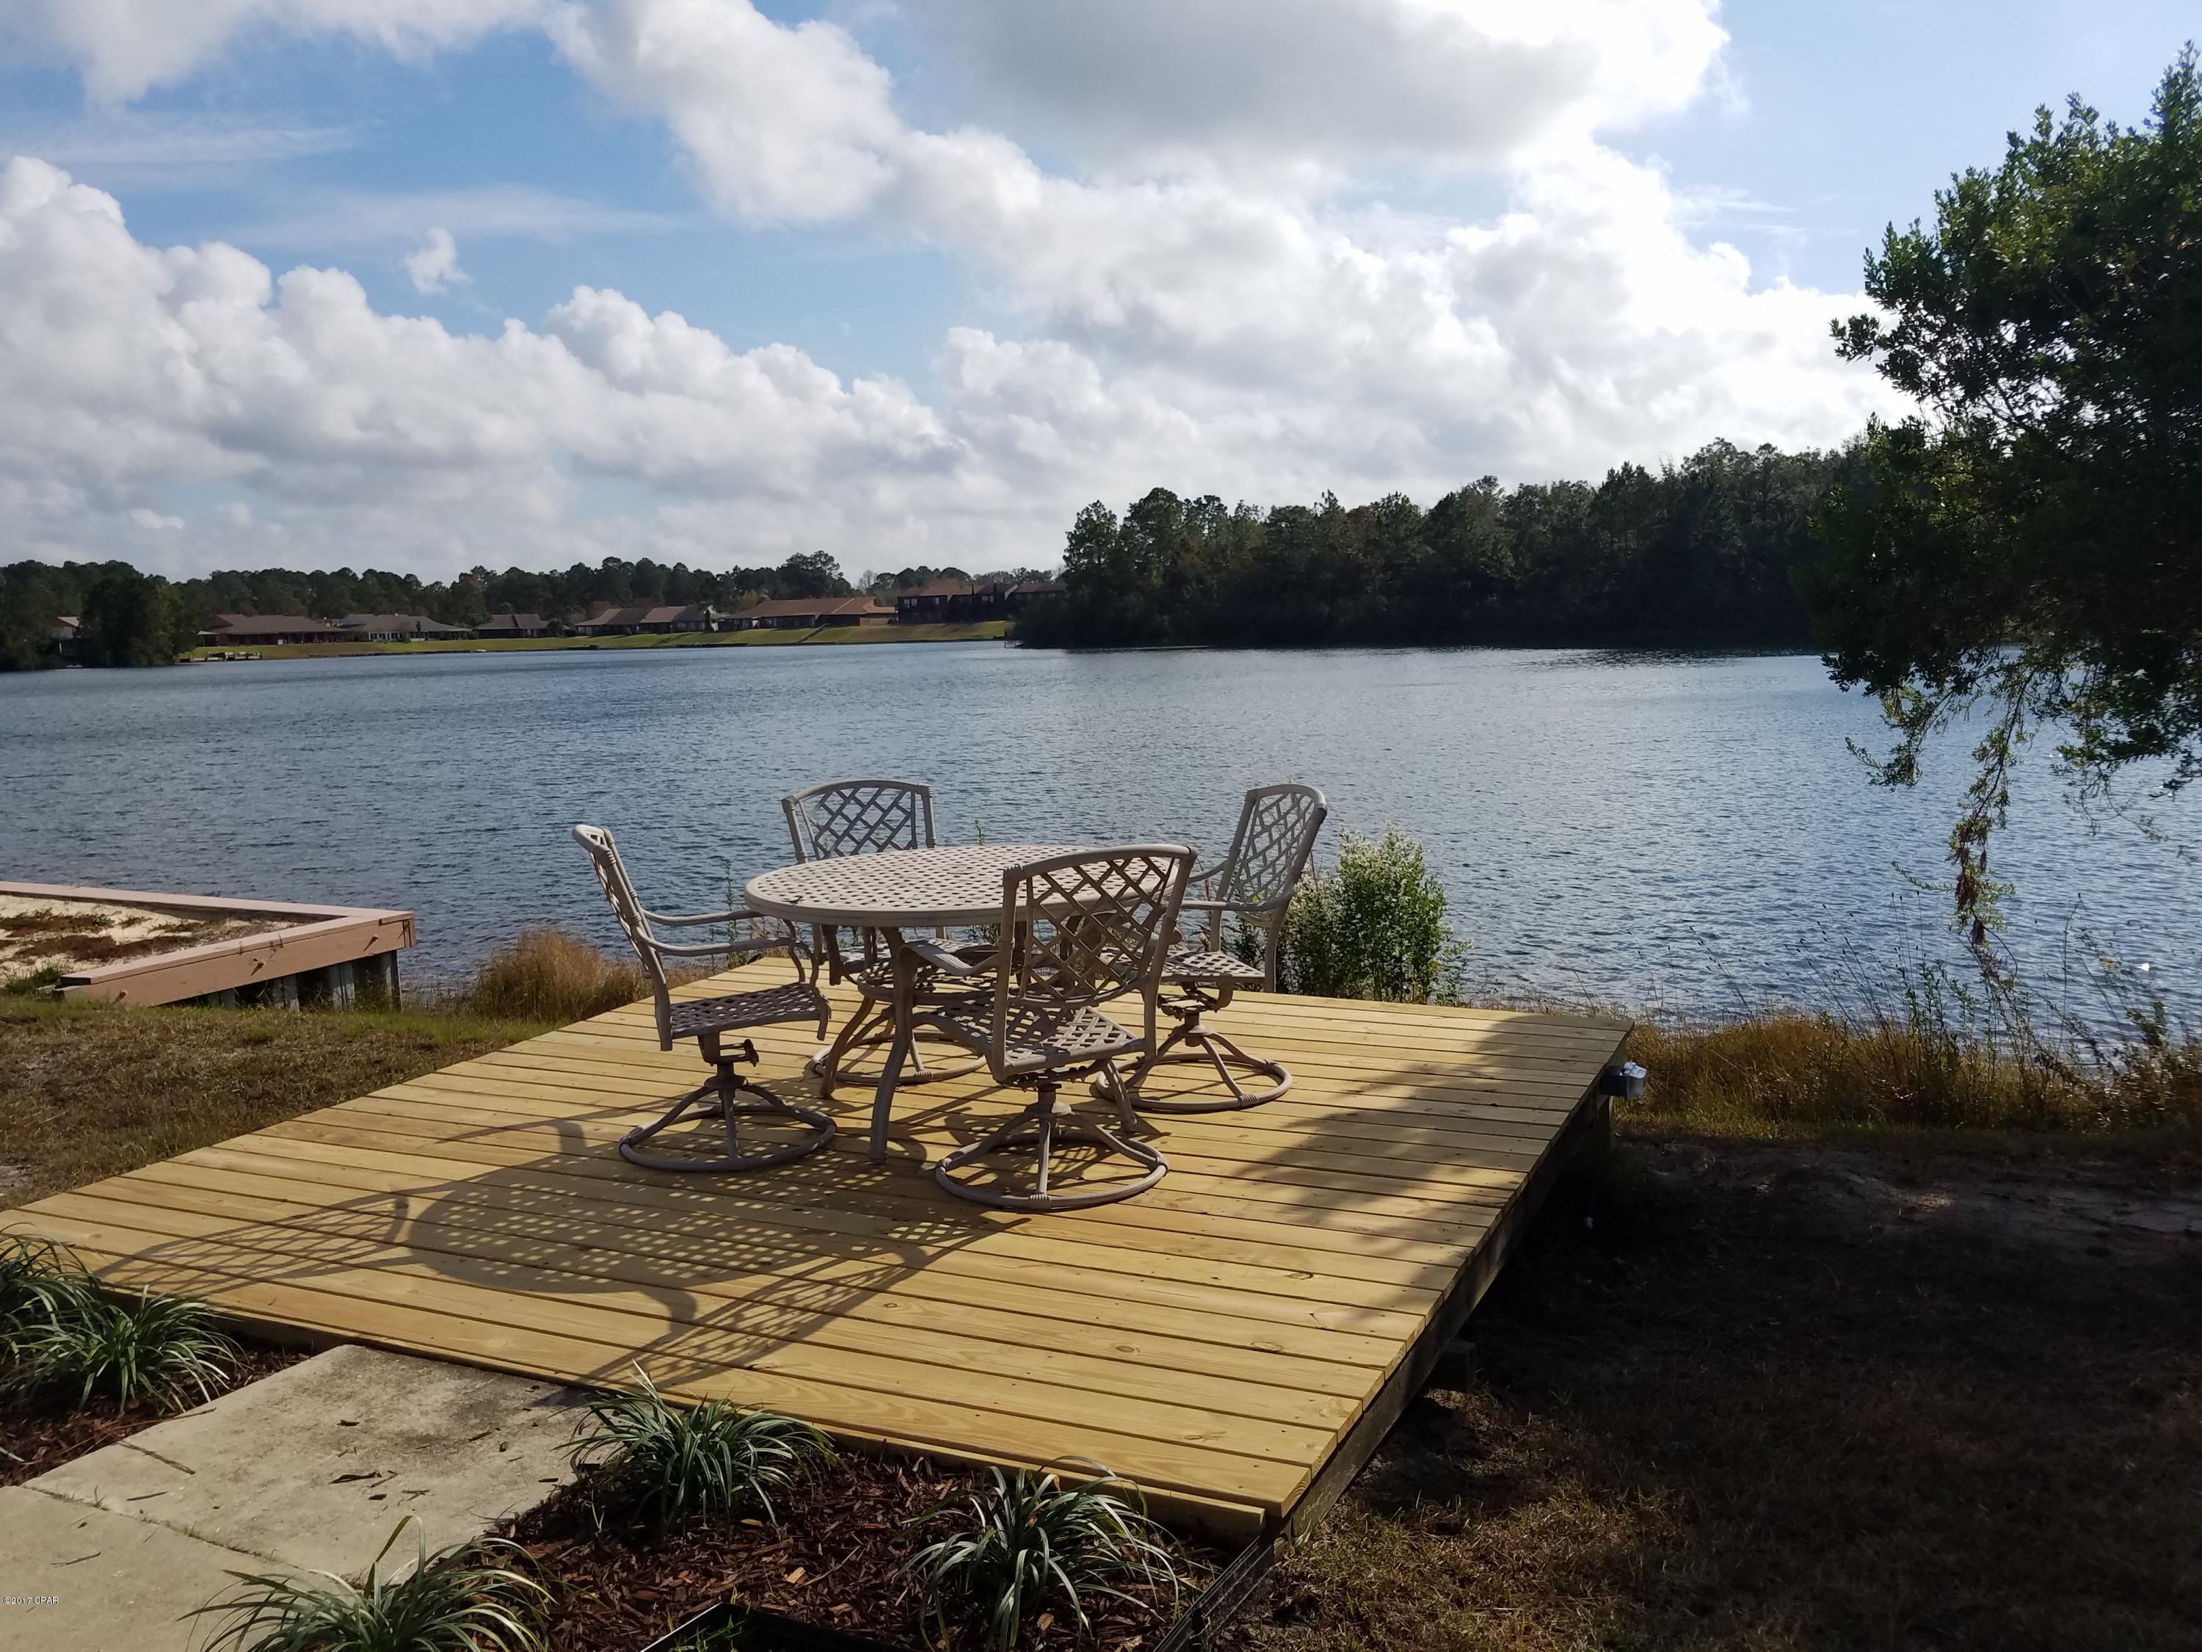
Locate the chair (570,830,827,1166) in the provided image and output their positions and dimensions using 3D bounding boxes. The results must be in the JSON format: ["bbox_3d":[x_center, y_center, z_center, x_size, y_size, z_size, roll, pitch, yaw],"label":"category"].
[{"bbox_3d":[-1.151,0.451,4.752,0.740,0.960,0.630,-4,8,-15],"label":"chair"}]

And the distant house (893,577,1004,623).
[{"bbox_3d":[-27.281,-40.363,298.045,19.800,7.800,13.000,-3,7,-9],"label":"distant house"}]

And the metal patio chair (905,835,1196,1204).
[{"bbox_3d":[-0.117,0.470,4.347,0.630,0.960,0.740,-6,8,-30],"label":"metal patio chair"}]

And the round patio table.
[{"bbox_3d":[-0.402,0.510,5.008,1.280,0.730,1.280,-2,7,0],"label":"round patio table"}]

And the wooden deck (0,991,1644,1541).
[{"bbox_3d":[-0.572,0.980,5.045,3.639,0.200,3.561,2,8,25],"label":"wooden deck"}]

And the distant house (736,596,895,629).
[{"bbox_3d":[-50.643,-37.525,293.304,29.000,5.900,14.000,-3,7,-12],"label":"distant house"}]

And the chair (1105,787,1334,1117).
[{"bbox_3d":[0.330,0.346,5.199,0.740,0.960,0.630,-4,8,-19],"label":"chair"}]

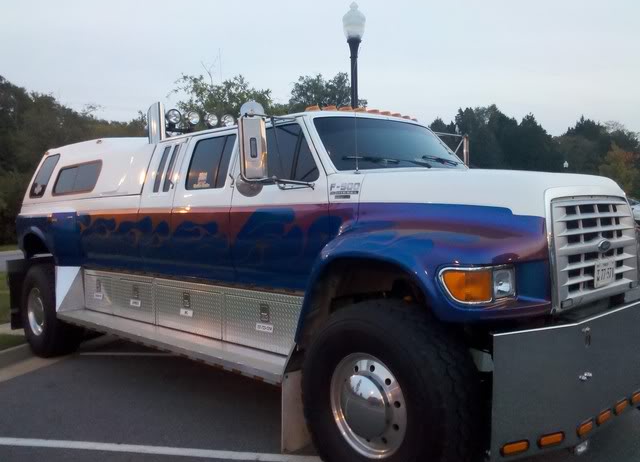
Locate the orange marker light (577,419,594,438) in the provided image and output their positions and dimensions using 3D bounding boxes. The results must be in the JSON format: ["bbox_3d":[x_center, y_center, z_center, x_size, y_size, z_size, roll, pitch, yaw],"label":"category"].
[{"bbox_3d":[1.368,1.018,2.850,0.160,0.056,0.027,-3,2,-43],"label":"orange marker light"}]

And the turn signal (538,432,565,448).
[{"bbox_3d":[1.133,1.024,2.710,0.160,0.056,0.027,-2,2,-24],"label":"turn signal"}]

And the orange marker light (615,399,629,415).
[{"bbox_3d":[1.748,1.019,3.210,0.155,0.056,0.030,-3,2,-39],"label":"orange marker light"}]

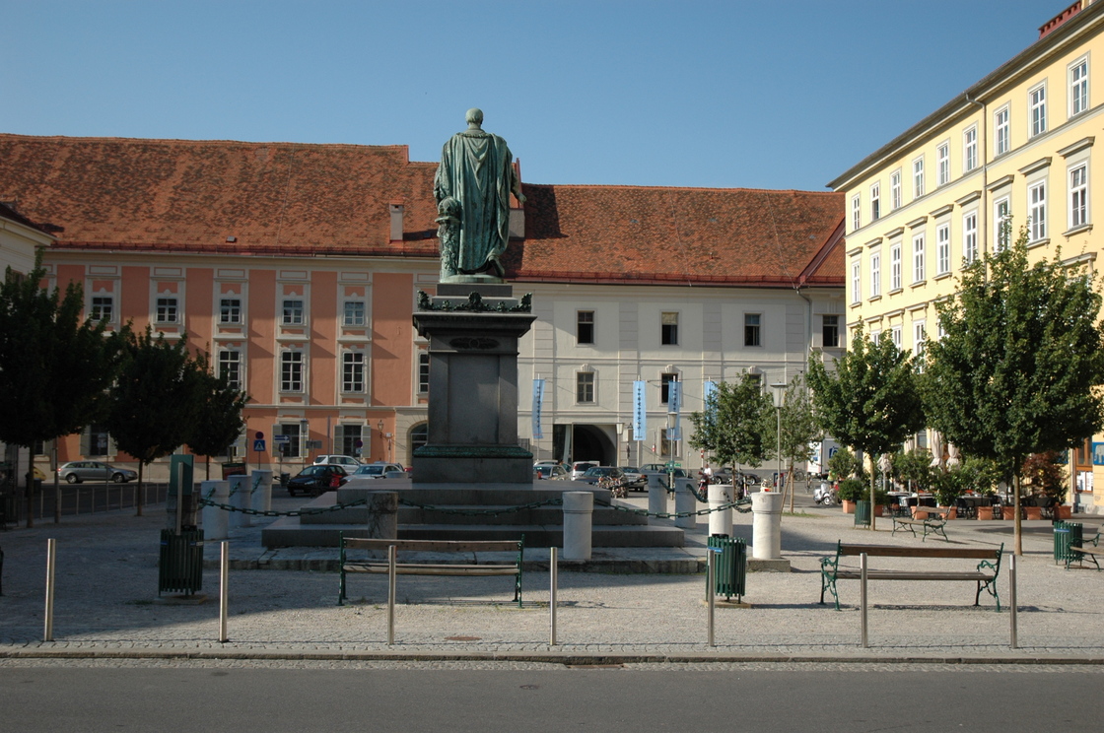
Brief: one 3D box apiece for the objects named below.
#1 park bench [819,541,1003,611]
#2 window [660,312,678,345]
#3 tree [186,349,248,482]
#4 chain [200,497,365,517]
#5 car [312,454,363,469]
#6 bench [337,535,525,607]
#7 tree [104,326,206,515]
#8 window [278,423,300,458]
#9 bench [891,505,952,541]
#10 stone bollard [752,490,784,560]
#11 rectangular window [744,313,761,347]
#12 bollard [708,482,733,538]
[{"bbox_3d":[4.358,2.528,14.918,2.060,0.830,0.670,1,-3,-7],"label":"park bench"},{"bbox_3d":[8.729,-2.812,90.799,1.300,2.450,0.250,1,-3,-6],"label":"window"},{"bbox_3d":[-12.690,2.272,44.818,2.800,5.750,2.800,1,-4,-6],"label":"tree"},{"bbox_3d":[-4.209,2.196,19.130,2.650,0.300,0.080,1,-3,-6],"label":"chain"},{"bbox_3d":[-13.141,6.671,79.248,4.550,1.780,1.820,1,-3,-6],"label":"car"},{"bbox_3d":[-1.394,2.339,14.215,2.060,0.830,0.670,1,-3,-4],"label":"bench"},{"bbox_3d":[-11.827,1.592,36.146,3.000,5.600,3.000,1,-3,-6],"label":"tree"},{"bbox_3d":[-17.057,4.899,79.857,1.263,2.212,0.200,1,-4,-6],"label":"window"},{"bbox_3d":[8.600,3.634,28.500,0.650,0.790,1.860,1,-3,-4],"label":"bench"},{"bbox_3d":[3.489,2.584,19.850,0.480,1.030,0.480,1,-3,0],"label":"stone bollard"},{"bbox_3d":[14.450,-2.634,88.000,1.250,2.380,0.200,1,-3,-7],"label":"rectangular window"},{"bbox_3d":[2.911,2.548,21.069,0.445,0.990,0.445,0,-4,0],"label":"bollard"}]

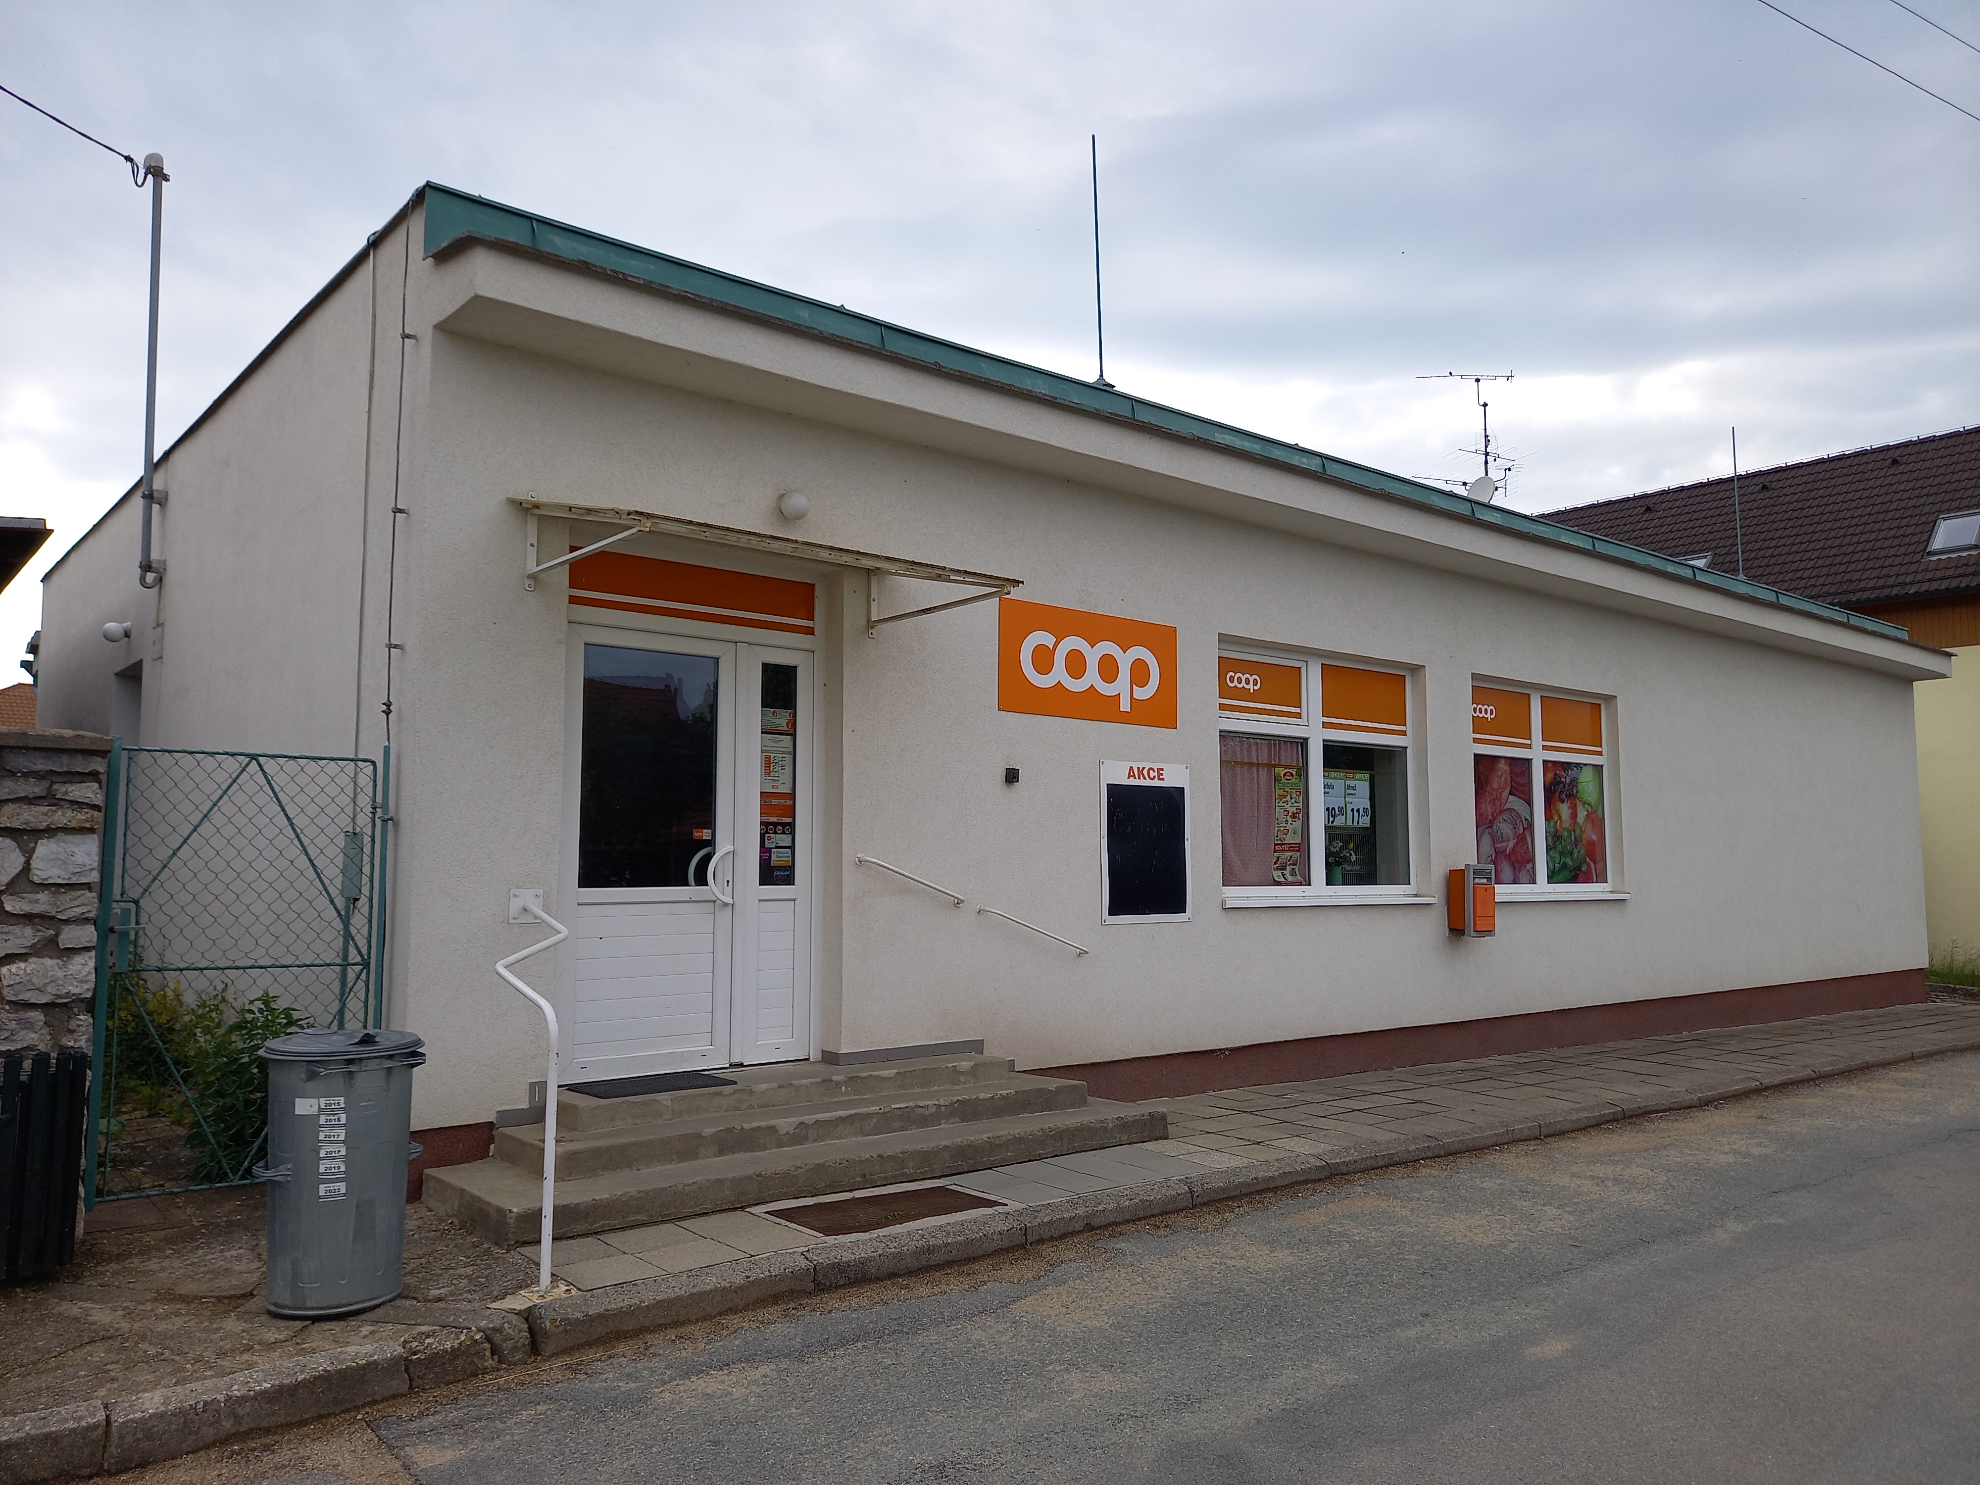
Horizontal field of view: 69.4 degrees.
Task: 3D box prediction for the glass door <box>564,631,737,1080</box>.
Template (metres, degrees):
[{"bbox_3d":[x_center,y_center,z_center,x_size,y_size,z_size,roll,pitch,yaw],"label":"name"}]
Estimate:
[{"bbox_3d":[-1.645,0.537,6.960,0.910,2.153,0.090,4,-6,-40],"label":"glass door"}]

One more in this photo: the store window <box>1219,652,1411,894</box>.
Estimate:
[{"bbox_3d":[2.339,0.238,10.310,2.393,1.736,0.090,4,-7,-40],"label":"store window"}]

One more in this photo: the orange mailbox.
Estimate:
[{"bbox_3d":[3.712,1.221,11.002,0.327,0.545,0.198,4,-7,-40],"label":"orange mailbox"}]

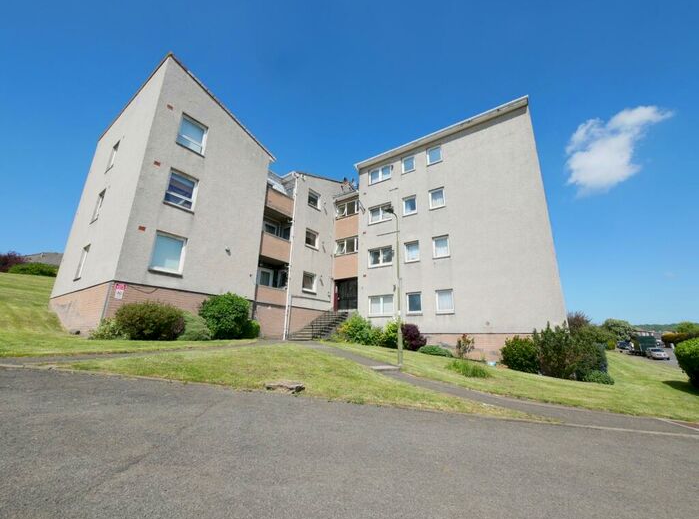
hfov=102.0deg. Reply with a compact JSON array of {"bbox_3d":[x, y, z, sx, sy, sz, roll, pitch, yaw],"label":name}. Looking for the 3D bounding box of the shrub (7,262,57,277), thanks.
[{"bbox_3d":[-30.522,0.948,27.359,1.900,1.400,3.400,-12,-20,39],"label":"shrub"}]

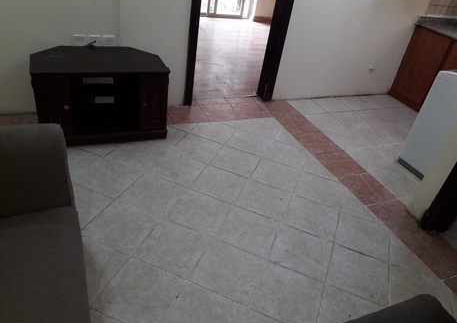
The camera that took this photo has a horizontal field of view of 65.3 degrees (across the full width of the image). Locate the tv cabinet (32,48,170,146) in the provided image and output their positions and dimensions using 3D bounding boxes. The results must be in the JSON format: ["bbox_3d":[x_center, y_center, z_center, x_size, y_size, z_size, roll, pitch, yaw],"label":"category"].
[{"bbox_3d":[-0.966,-0.513,2.741,0.894,0.559,0.538,-7,37,-24],"label":"tv cabinet"}]

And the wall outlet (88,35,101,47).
[{"bbox_3d":[-1.034,-0.930,2.770,0.086,0.086,0.018,-7,37,-24],"label":"wall outlet"}]

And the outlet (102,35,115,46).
[{"bbox_3d":[-0.941,-0.942,2.811,0.086,0.086,0.018,-7,37,-24],"label":"outlet"}]

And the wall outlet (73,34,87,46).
[{"bbox_3d":[-1.133,-0.919,2.728,0.086,0.086,0.015,-7,37,-24],"label":"wall outlet"}]

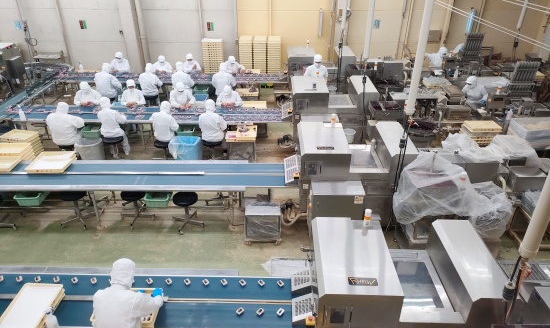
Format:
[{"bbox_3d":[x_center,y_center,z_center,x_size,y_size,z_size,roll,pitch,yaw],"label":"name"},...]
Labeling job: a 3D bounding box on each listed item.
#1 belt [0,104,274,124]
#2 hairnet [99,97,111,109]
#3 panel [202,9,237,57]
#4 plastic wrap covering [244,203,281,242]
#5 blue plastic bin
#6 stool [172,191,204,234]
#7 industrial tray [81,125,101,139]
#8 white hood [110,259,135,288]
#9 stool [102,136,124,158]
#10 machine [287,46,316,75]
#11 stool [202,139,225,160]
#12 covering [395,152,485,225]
[{"bbox_3d":[-2.430,-0.852,7.948,5.000,0.130,0.700,0,30,0],"label":"belt"},{"bbox_3d":[-3.188,-1.144,8.019,0.210,0.230,0.240,8,30,14],"label":"hairnet"},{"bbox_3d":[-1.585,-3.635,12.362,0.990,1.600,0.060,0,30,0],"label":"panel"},{"bbox_3d":[-0.174,0.865,6.260,0.516,0.516,0.329,1,29,1],"label":"plastic wrap covering"},{"bbox_3d":[-1.576,-0.188,7.850,0.520,0.560,0.440,0,30,0],"label":"blue plastic bin"},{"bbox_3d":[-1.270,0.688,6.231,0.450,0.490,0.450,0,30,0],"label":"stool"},{"bbox_3d":[-3.664,-0.696,8.805,0.409,0.152,0.480,1,29,1],"label":"industrial tray"},{"bbox_3d":[-1.267,0.885,3.562,0.200,0.270,0.240,3,31,4],"label":"white hood"},{"bbox_3d":[-2.992,-0.271,8.075,0.420,0.530,0.420,0,30,0],"label":"stool"},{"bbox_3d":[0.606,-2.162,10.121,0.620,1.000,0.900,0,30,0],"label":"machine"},{"bbox_3d":[-1.178,-0.210,8.228,0.440,0.480,0.440,1,29,1],"label":"stool"},{"bbox_3d":[2.006,0.331,5.347,0.920,0.740,0.700,0,30,0],"label":"covering"}]

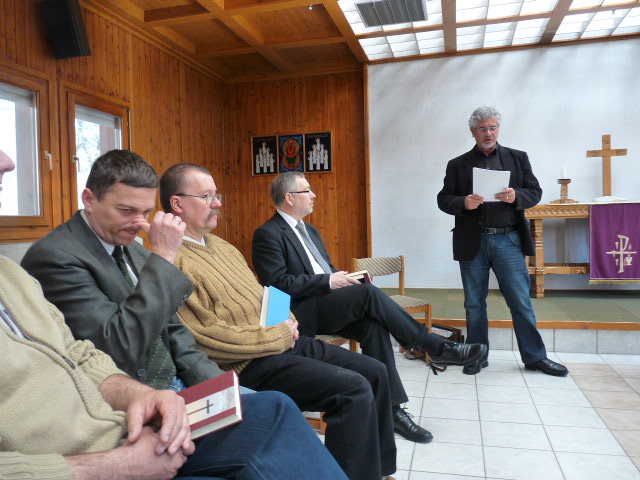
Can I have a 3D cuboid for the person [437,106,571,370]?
[{"bbox_3d":[1.226,0.004,3.316,0.830,1.786,0.480,-1,2,18],"label":"person"}]

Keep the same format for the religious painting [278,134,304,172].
[{"bbox_3d":[-0.359,-1.091,6.340,0.342,0.479,0.030,-1,2,16],"label":"religious painting"}]

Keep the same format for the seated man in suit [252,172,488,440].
[{"bbox_3d":[0.195,0.302,2.450,1.080,1.300,0.580,-1,2,32],"label":"seated man in suit"}]

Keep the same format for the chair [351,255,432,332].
[{"bbox_3d":[0.516,0.520,3.737,0.450,0.770,0.530,-2,2,-12],"label":"chair"}]

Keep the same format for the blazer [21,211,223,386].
[{"bbox_3d":[-0.540,0.213,1.400,0.480,0.600,0.550,-1,2,20],"label":"blazer"}]

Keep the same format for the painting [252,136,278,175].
[{"bbox_3d":[-0.697,-1.083,6.434,0.341,0.492,0.030,-1,2,16],"label":"painting"}]

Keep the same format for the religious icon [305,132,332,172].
[{"bbox_3d":[-0.013,-1.090,6.244,0.358,0.489,0.030,-1,2,16],"label":"religious icon"}]

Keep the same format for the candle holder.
[{"bbox_3d":[2.501,-0.494,5.124,0.265,0.263,0.252,-1,2,16],"label":"candle holder"}]

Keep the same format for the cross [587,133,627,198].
[{"bbox_3d":[2.933,-0.739,5.099,0.372,0.670,0.060,-1,2,16],"label":"cross"}]

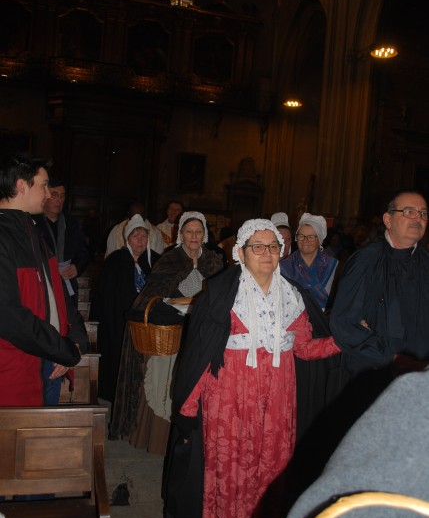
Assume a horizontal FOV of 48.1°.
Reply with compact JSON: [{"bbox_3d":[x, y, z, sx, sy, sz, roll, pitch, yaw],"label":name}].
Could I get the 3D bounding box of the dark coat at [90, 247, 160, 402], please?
[{"bbox_3d":[-0.645,0.541,3.680,0.560,1.290,0.420,2,6,-12],"label":"dark coat"}]

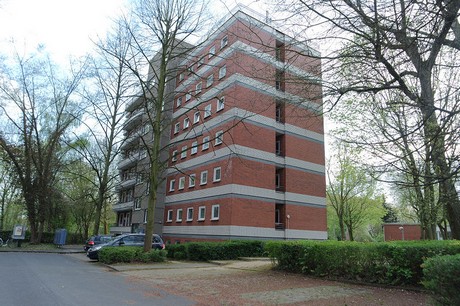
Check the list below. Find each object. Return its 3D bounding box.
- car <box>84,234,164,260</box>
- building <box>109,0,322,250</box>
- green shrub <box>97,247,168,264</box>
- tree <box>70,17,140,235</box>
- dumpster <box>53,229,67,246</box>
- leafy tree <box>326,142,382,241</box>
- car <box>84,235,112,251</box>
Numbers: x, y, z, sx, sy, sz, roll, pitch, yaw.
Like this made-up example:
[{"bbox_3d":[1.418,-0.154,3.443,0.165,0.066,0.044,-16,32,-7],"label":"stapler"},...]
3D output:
[{"bbox_3d":[-5.963,5.539,17.955,4.250,1.530,1.760,12,-18,-33],"label":"car"},{"bbox_3d":[-3.461,-0.565,35.856,11.220,22.110,26.320,12,-18,-33],"label":"building"},{"bbox_3d":[-5.267,5.501,16.577,3.450,0.830,1.150,12,-18,-33],"label":"green shrub"},{"bbox_3d":[-10.505,-2.524,27.707,5.800,21.980,5.800,12,-18,-33],"label":"tree"},{"bbox_3d":[-12.880,6.519,23.303,0.940,1.370,0.840,12,-18,-33],"label":"dumpster"},{"bbox_3d":[12.071,4.762,31.678,5.800,10.970,5.800,12,-18,-33],"label":"leafy tree"},{"bbox_3d":[-8.260,6.860,22.632,4.150,1.440,1.750,12,-18,-33],"label":"car"}]

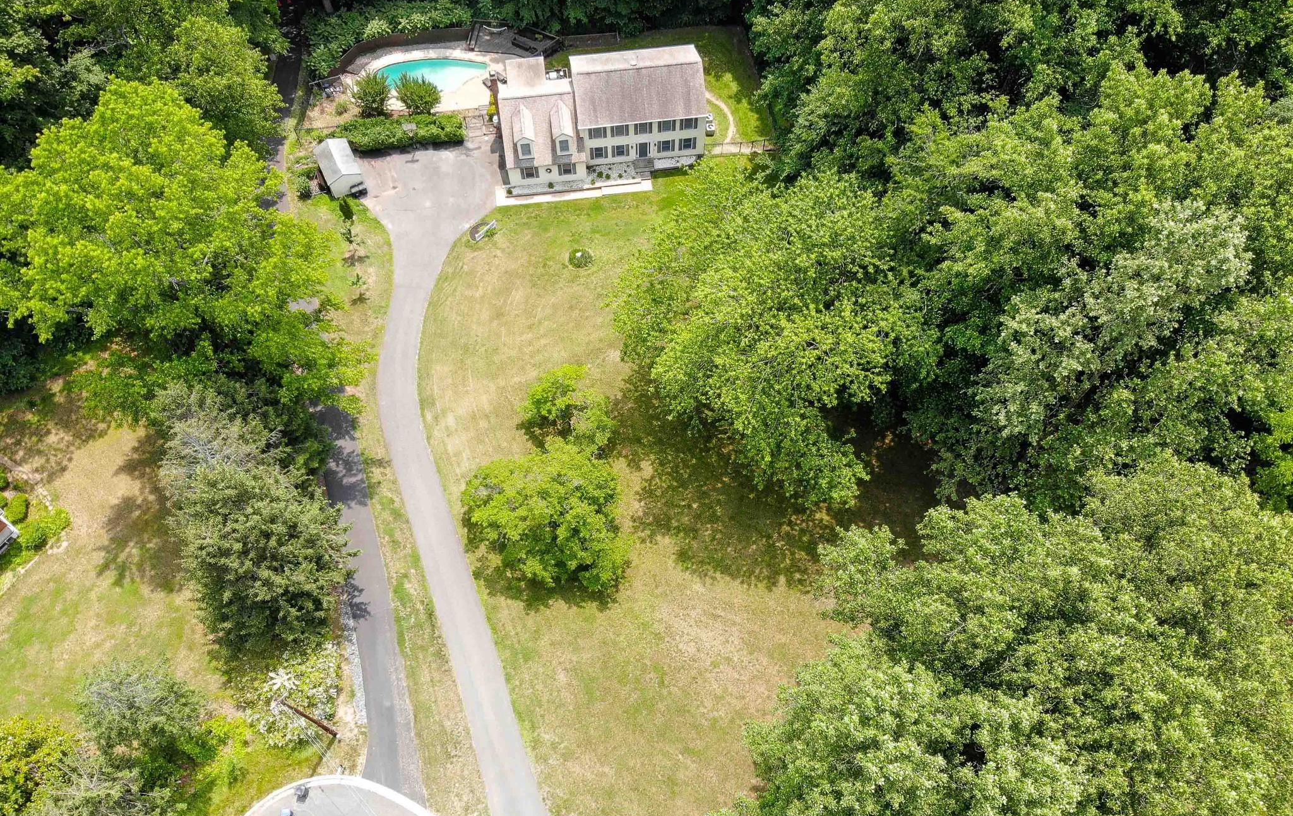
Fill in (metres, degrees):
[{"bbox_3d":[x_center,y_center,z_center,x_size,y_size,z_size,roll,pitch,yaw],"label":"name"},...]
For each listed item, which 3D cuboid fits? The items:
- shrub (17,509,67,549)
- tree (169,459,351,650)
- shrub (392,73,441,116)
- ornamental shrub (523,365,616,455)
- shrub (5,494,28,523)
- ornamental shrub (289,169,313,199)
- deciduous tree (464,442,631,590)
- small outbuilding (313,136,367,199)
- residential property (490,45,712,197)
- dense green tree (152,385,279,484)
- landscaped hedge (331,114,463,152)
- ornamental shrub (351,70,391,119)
[{"bbox_3d":[-50.268,10.106,74.741,3.900,1.600,2.300,-32,64,-16],"label":"shrub"},{"bbox_3d":[-28.507,10.901,66.582,11.900,10.500,12.000,-1,62,0],"label":"tree"},{"bbox_3d":[-24.984,-34.318,97.878,4.900,4.000,4.700,-2,59,0],"label":"shrub"},{"bbox_3d":[-6.385,0.329,74.454,7.800,6.300,7.800,-1,62,0],"label":"ornamental shrub"},{"bbox_3d":[-51.893,8.178,73.555,1.600,1.250,2.000,29,66,15],"label":"shrub"},{"bbox_3d":[-36.005,-23.306,93.507,2.400,2.600,2.700,-2,59,0],"label":"ornamental shrub"},{"bbox_3d":[-7.791,8.345,69.738,12.400,7.000,12.200,-1,62,0],"label":"deciduous tree"},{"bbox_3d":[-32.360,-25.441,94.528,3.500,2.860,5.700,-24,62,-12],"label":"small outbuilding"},{"bbox_3d":[-4.547,-30.745,90.288,20.250,7.960,13.010,-6,62,-3],"label":"residential property"},{"bbox_3d":[-33.980,2.531,71.732,9.300,9.500,9.000,-1,62,0],"label":"dense green tree"},{"bbox_3d":[-25.475,-28.421,92.581,12.920,2.100,2.300,-6,62,-3],"label":"landscaped hedge"},{"bbox_3d":[-29.867,-33.812,97.520,4.100,4.300,4.200,-2,59,0],"label":"ornamental shrub"}]

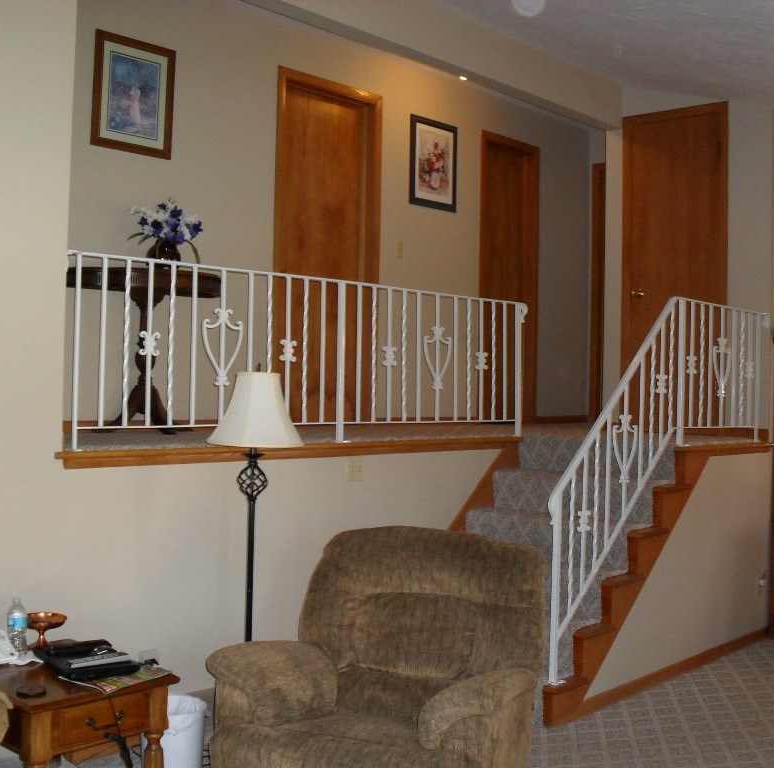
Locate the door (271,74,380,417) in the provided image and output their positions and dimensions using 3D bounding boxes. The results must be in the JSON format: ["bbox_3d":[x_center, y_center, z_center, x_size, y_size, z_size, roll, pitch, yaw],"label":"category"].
[{"bbox_3d":[-0.368,-0.789,6.324,0.100,2.115,0.878,1,0,43],"label":"door"}]

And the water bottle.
[{"bbox_3d":[-1.232,0.806,3.457,0.065,0.193,0.065,1,0,43],"label":"water bottle"}]

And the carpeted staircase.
[{"bbox_3d":[0.738,0.903,5.335,1.018,1.221,1.192,1,0,43],"label":"carpeted staircase"}]

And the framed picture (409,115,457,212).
[{"bbox_3d":[0.331,-1.485,7.013,0.025,0.593,0.488,1,0,43],"label":"framed picture"}]

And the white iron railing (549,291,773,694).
[{"bbox_3d":[1.503,0.462,5.427,0.050,1.829,2.323,1,0,43],"label":"white iron railing"}]

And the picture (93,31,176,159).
[{"bbox_3d":[-1.279,-1.472,5.287,0.030,0.584,0.480,1,0,43],"label":"picture"}]

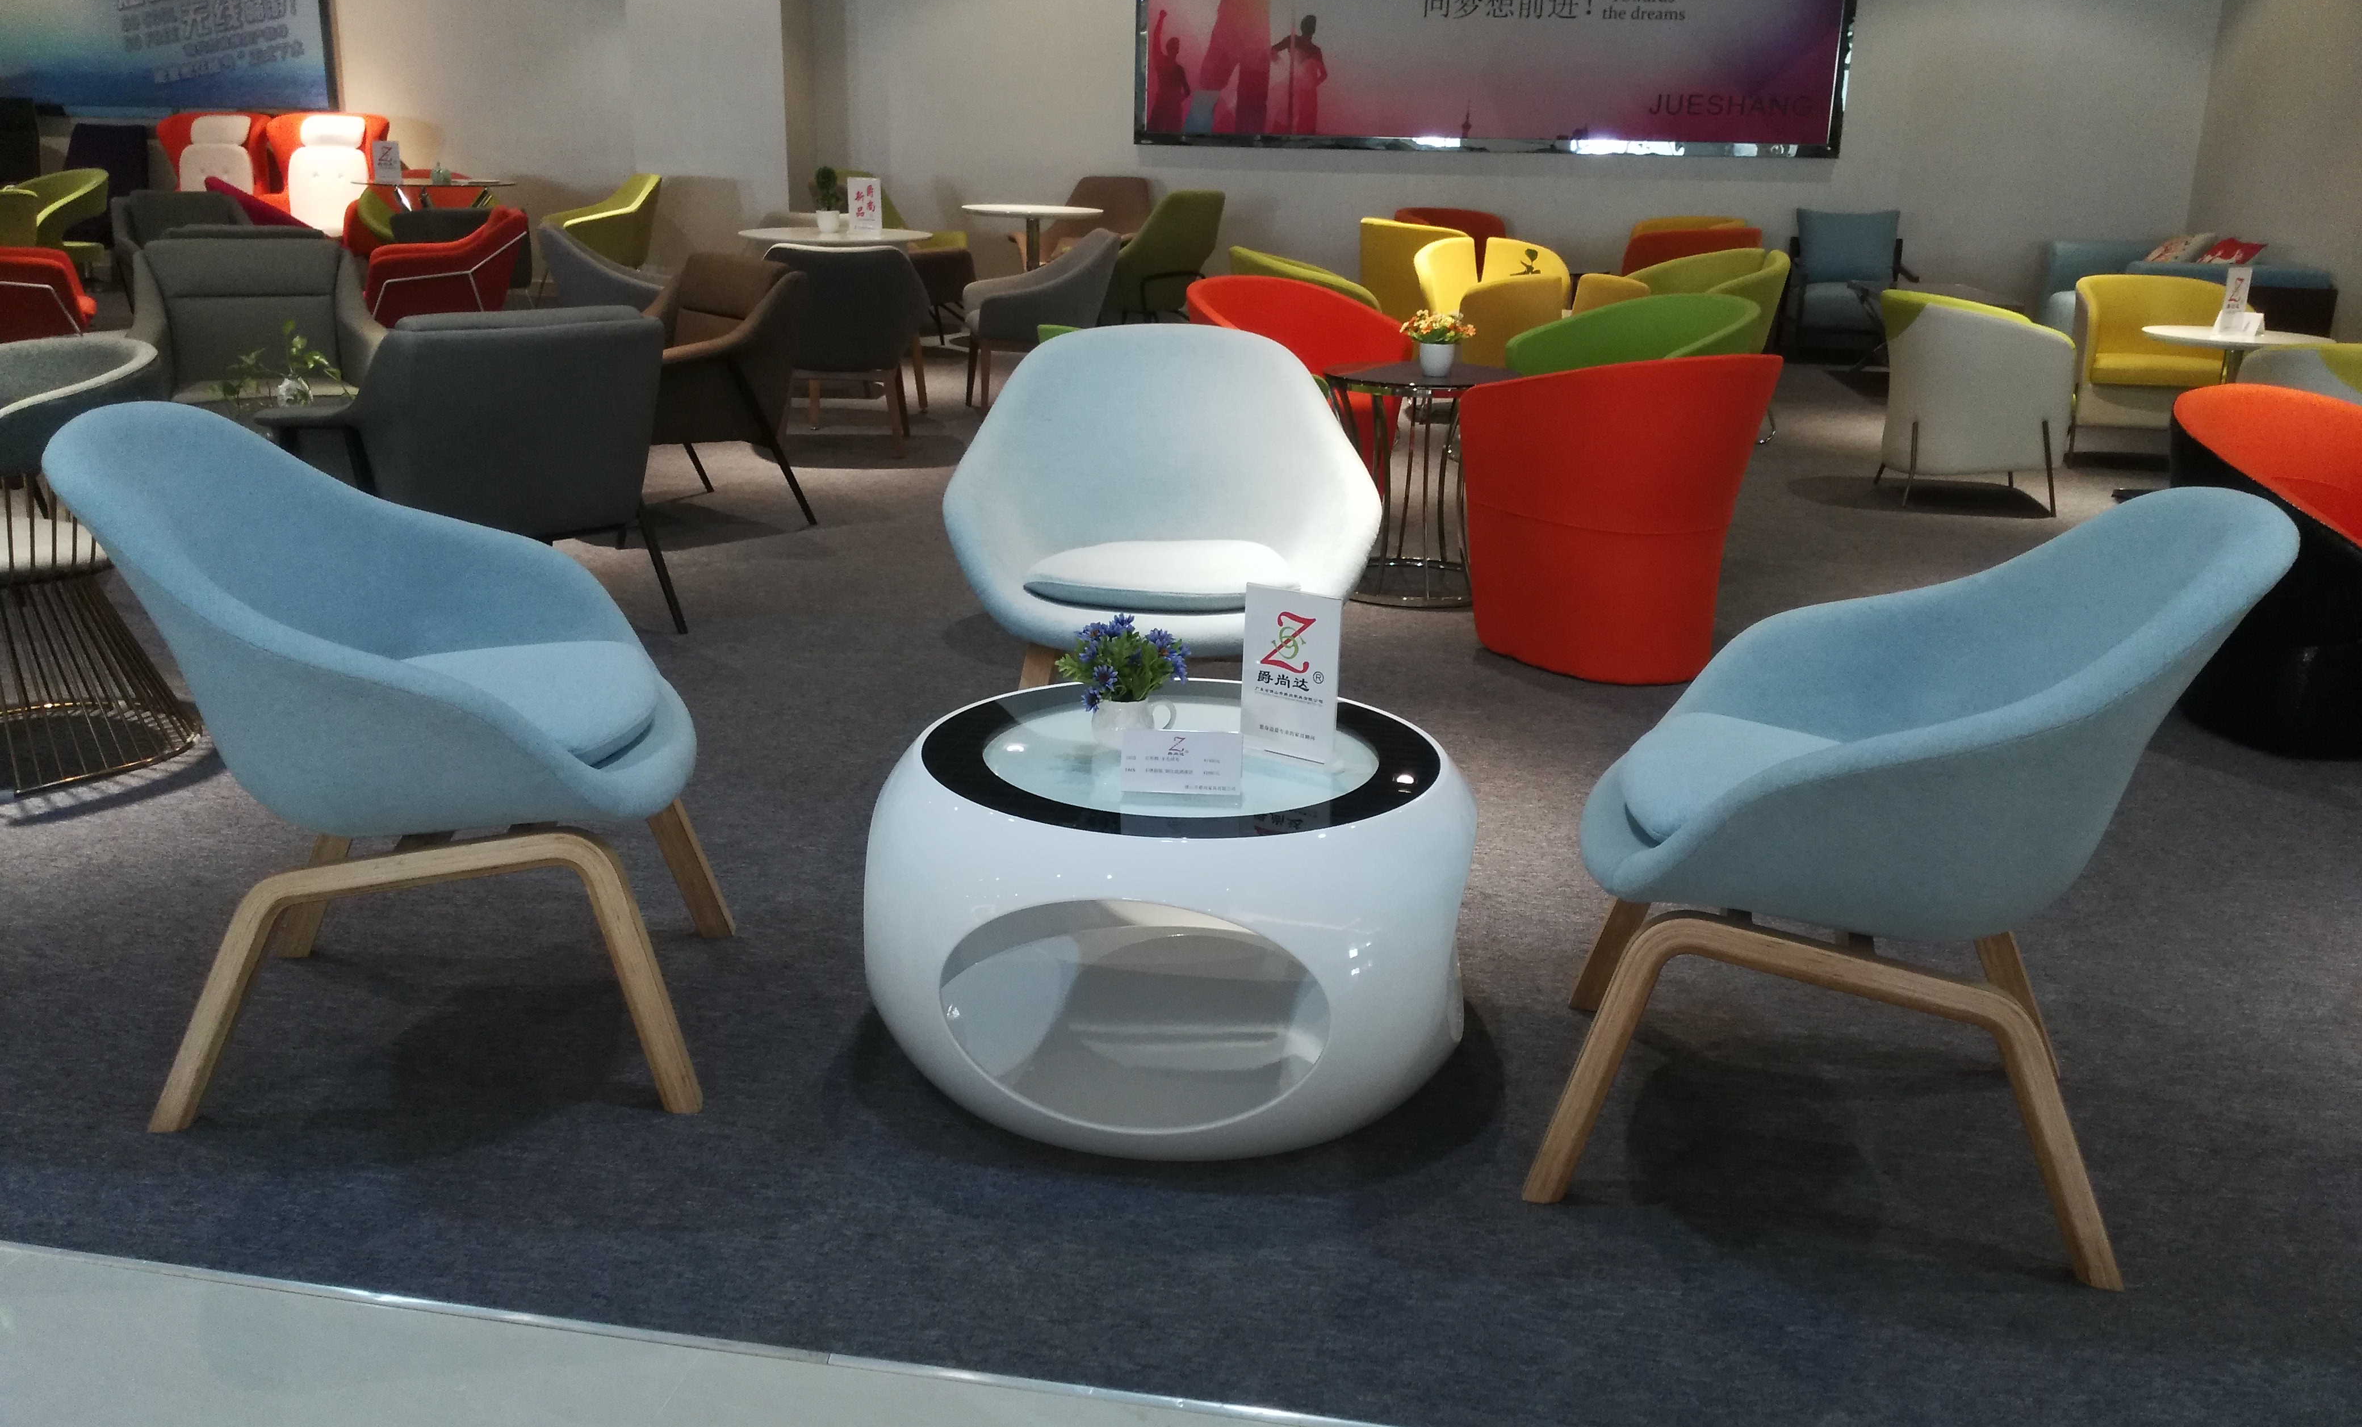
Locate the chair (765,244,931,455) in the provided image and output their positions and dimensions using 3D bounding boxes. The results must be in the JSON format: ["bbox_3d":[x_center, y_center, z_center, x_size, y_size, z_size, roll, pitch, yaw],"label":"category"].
[{"bbox_3d":[-1.269,-1.425,7.311,0.660,0.770,0.630,-1,17,-6],"label":"chair"}]

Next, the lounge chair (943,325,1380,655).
[{"bbox_3d":[-0.035,-0.274,3.443,0.760,0.785,0.760,1,16,-1],"label":"lounge chair"}]

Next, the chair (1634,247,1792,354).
[{"bbox_3d":[2.138,-1.491,7.780,0.680,0.770,0.720,-8,19,-28],"label":"chair"}]

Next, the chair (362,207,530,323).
[{"bbox_3d":[-3.284,-1.849,8.563,0.770,0.790,0.720,-5,17,-19],"label":"chair"}]

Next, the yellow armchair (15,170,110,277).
[{"bbox_3d":[-7.489,-3.220,12.764,0.700,0.790,0.660,6,17,14],"label":"yellow armchair"}]

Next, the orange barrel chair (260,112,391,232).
[{"bbox_3d":[-5.195,-3.032,11.717,0.780,1.190,0.800,-5,18,-20],"label":"orange barrel chair"}]

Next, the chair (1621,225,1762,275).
[{"bbox_3d":[2.461,-1.921,9.215,0.680,0.800,0.660,-8,19,-29],"label":"chair"}]

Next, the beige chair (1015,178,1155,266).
[{"bbox_3d":[-0.477,-2.752,11.569,0.762,0.974,0.784,10,19,29],"label":"beige chair"}]

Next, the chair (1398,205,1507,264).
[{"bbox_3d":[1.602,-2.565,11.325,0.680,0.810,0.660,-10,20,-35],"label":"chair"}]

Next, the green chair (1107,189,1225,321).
[{"bbox_3d":[-0.111,-2.261,9.968,0.720,0.900,0.680,17,22,42],"label":"green chair"}]

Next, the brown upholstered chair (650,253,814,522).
[{"bbox_3d":[-1.624,-0.984,5.825,0.739,0.773,0.750,-13,22,-40],"label":"brown upholstered chair"}]

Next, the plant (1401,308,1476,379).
[{"bbox_3d":[0.688,-0.999,5.105,0.197,0.188,0.197,1,16,0],"label":"plant"}]

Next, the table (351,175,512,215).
[{"bbox_3d":[-4.689,-2.908,12.001,1.000,0.770,1.000,4,17,9],"label":"table"}]

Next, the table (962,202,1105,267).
[{"bbox_3d":[-0.883,-2.568,11.213,0.820,0.760,0.820,1,16,0],"label":"table"}]

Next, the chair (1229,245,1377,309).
[{"bbox_3d":[0.545,-1.683,8.379,0.660,0.730,0.700,5,17,12],"label":"chair"}]

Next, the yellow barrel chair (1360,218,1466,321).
[{"bbox_3d":[1.426,-2.570,11.493,0.694,0.750,0.739,2,16,3],"label":"yellow barrel chair"}]

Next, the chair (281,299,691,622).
[{"bbox_3d":[-1.683,-0.599,4.518,0.700,0.755,0.730,-11,20,-35],"label":"chair"}]

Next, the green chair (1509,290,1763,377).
[{"bbox_3d":[1.351,-0.869,5.723,0.720,0.710,0.680,17,22,42],"label":"green chair"}]

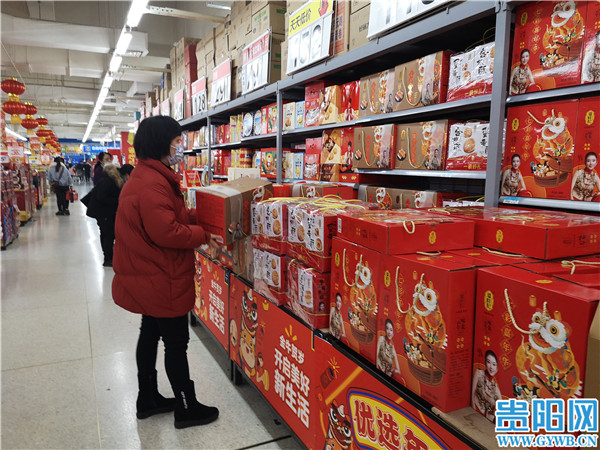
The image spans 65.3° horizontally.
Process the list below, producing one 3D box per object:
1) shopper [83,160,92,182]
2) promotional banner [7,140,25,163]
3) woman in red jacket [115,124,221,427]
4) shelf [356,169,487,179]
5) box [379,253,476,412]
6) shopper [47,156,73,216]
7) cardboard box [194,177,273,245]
[{"bbox_3d":[-15.892,-4.001,35.000,0.520,1.660,0.360,-3,7,-26],"label":"shopper"},{"bbox_3d":[-6.687,-1.728,11.000,0.430,0.530,0.030,-3,7,-26],"label":"promotional banner"},{"bbox_3d":[-0.695,0.259,2.478,0.560,1.625,0.520,-3,7,-26],"label":"woman in red jacket"},{"bbox_3d":[0.851,-0.301,2.750,0.460,0.035,1.170,-3,7,-26],"label":"shelf"},{"bbox_3d":[0.391,0.309,1.471,0.108,0.400,0.335,-3,7,-25],"label":"box"},{"bbox_3d":[-6.909,-1.111,13.500,0.620,1.670,0.420,-5,8,-37],"label":"shopper"},{"bbox_3d":[-0.356,-0.087,2.647,0.200,0.261,0.410,15,23,31],"label":"cardboard box"}]

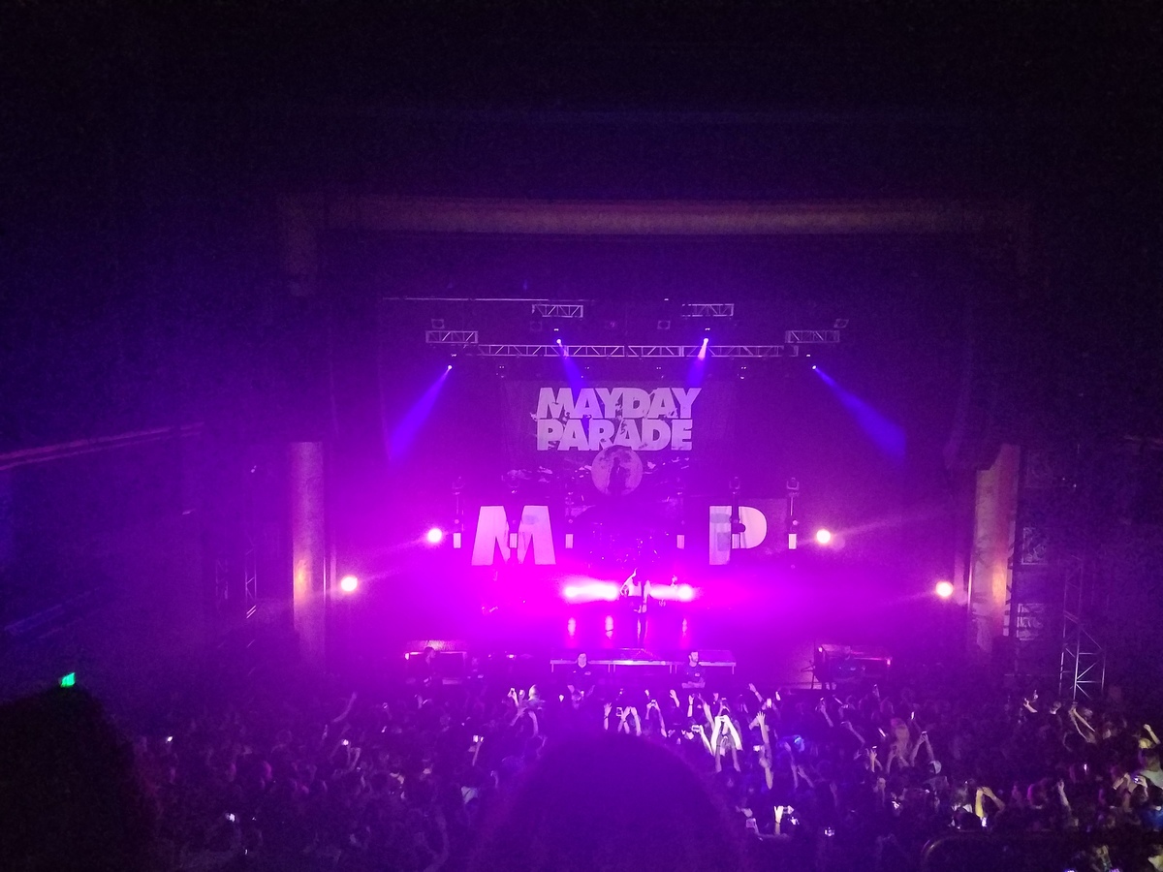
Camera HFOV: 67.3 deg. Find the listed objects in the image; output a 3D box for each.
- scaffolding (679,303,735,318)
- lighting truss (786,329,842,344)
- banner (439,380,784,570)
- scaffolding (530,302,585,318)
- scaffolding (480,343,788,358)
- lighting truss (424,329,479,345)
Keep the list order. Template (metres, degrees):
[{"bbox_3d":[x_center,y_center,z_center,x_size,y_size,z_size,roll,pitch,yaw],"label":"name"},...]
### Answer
[{"bbox_3d":[3.015,-3.003,20.900,1.270,0.320,0.320,0,5,-1],"label":"scaffolding"},{"bbox_3d":[5.531,-2.370,20.900,1.270,0.320,0.320,0,5,-1],"label":"lighting truss"},{"bbox_3d":[0.867,1.114,24.800,9.700,5.350,0.100,0,5,-1],"label":"banner"},{"bbox_3d":[-0.568,-3.003,20.900,1.270,0.320,0.320,0,5,-1],"label":"scaffolding"},{"bbox_3d":[1.369,-2.308,23.500,8.600,0.320,0.320,0,5,-1],"label":"scaffolding"},{"bbox_3d":[-3.096,-2.358,20.900,1.270,0.320,0.320,0,5,-1],"label":"lighting truss"}]

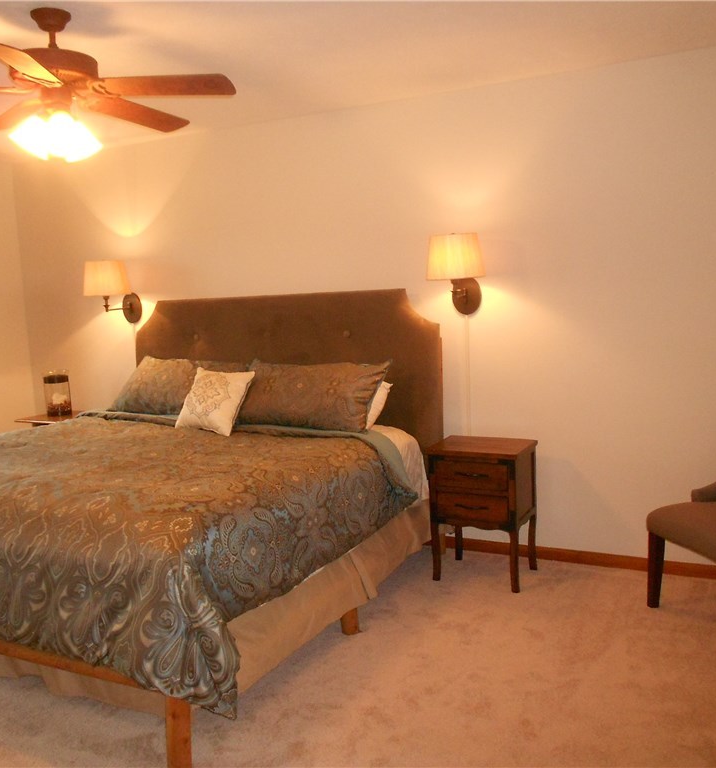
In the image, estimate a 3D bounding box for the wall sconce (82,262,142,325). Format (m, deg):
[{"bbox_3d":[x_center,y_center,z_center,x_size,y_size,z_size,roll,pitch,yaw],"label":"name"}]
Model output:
[{"bbox_3d":[-1.626,-0.600,5.046,0.300,0.411,0.315,2,8,28],"label":"wall sconce"}]

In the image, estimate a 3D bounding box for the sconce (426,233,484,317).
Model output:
[{"bbox_3d":[0.503,-0.552,3.915,0.300,0.413,0.315,2,8,28],"label":"sconce"}]

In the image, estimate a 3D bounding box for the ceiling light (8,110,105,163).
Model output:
[{"bbox_3d":[-1.082,-0.918,2.769,0.310,0.190,0.310,2,8,28],"label":"ceiling light"}]

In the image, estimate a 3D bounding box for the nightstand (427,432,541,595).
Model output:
[{"bbox_3d":[0.631,0.625,3.835,0.450,0.654,0.370,2,8,28],"label":"nightstand"}]

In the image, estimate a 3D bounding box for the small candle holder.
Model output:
[{"bbox_3d":[-2.061,0.068,5.294,0.157,0.305,0.157,2,8,28],"label":"small candle holder"}]

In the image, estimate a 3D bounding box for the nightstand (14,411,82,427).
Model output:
[{"bbox_3d":[-1.950,0.553,5.248,0.520,0.654,0.455,2,8,28],"label":"nightstand"}]

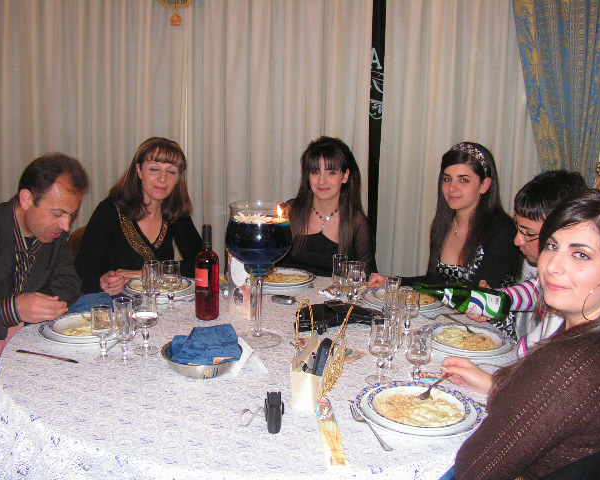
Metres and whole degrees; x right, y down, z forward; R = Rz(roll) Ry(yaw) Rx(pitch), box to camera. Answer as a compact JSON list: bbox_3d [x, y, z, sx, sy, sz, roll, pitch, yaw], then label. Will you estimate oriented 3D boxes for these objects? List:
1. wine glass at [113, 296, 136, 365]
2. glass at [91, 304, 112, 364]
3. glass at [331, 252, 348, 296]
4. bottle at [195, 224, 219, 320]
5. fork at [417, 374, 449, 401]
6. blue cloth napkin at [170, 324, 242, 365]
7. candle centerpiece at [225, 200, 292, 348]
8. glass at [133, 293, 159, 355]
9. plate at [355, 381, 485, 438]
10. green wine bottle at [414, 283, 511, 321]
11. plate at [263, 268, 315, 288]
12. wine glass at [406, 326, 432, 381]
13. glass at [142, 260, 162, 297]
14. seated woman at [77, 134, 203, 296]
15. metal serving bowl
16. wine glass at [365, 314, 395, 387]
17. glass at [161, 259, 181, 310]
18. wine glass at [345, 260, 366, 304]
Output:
[{"bbox_3d":[-0.454,0.233,1.719,0.057,0.166,0.057,1,12,0],"label":"wine glass"},{"bbox_3d":[-0.514,0.241,1.735,0.056,0.141,0.056,1,12,0],"label":"glass"},{"bbox_3d":[0.147,0.130,2.259,0.058,0.157,0.058,1,12,0],"label":"glass"},{"bbox_3d":[-0.290,0.100,2.095,0.075,0.298,0.075,2,10,0],"label":"bottle"},{"bbox_3d":[0.305,0.299,1.440,0.185,0.022,0.025,-39,23,-13],"label":"fork"},{"bbox_3d":[-0.237,0.261,1.666,0.172,0.073,0.150,-2,13,-12],"label":"blue cloth napkin"},{"bbox_3d":[-0.114,0.097,1.879,0.188,0.390,0.188,2,10,0],"label":"candle centerpiece"},{"bbox_3d":[-0.412,0.223,1.782,0.066,0.158,0.066,2,10,0],"label":"glass"},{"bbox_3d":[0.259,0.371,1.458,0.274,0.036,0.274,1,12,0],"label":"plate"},{"bbox_3d":[0.478,0.171,1.990,0.300,0.086,0.086,13,0,21],"label":"green wine bottle"},{"bbox_3d":[-0.070,0.157,2.507,0.242,0.042,0.242,2,10,0],"label":"plate"},{"bbox_3d":[0.290,0.282,1.588,0.064,0.150,0.064,2,10,0],"label":"wine glass"},{"bbox_3d":[-0.485,0.141,2.179,0.061,0.147,0.061,1,12,0],"label":"glass"},{"bbox_3d":[-0.568,0.258,2.587,0.540,1.290,0.750,-4,11,-29],"label":"seated woman"},{"bbox_3d":[-0.241,0.303,1.639,0.200,0.062,0.200,2,10,0],"label":"metal serving bowl"},{"bbox_3d":[0.200,0.267,1.627,0.070,0.165,0.070,1,12,0],"label":"wine glass"},{"bbox_3d":[-0.428,0.148,2.208,0.064,0.156,0.064,2,10,0],"label":"glass"},{"bbox_3d":[0.192,0.142,2.253,0.065,0.138,0.065,1,12,0],"label":"wine glass"}]

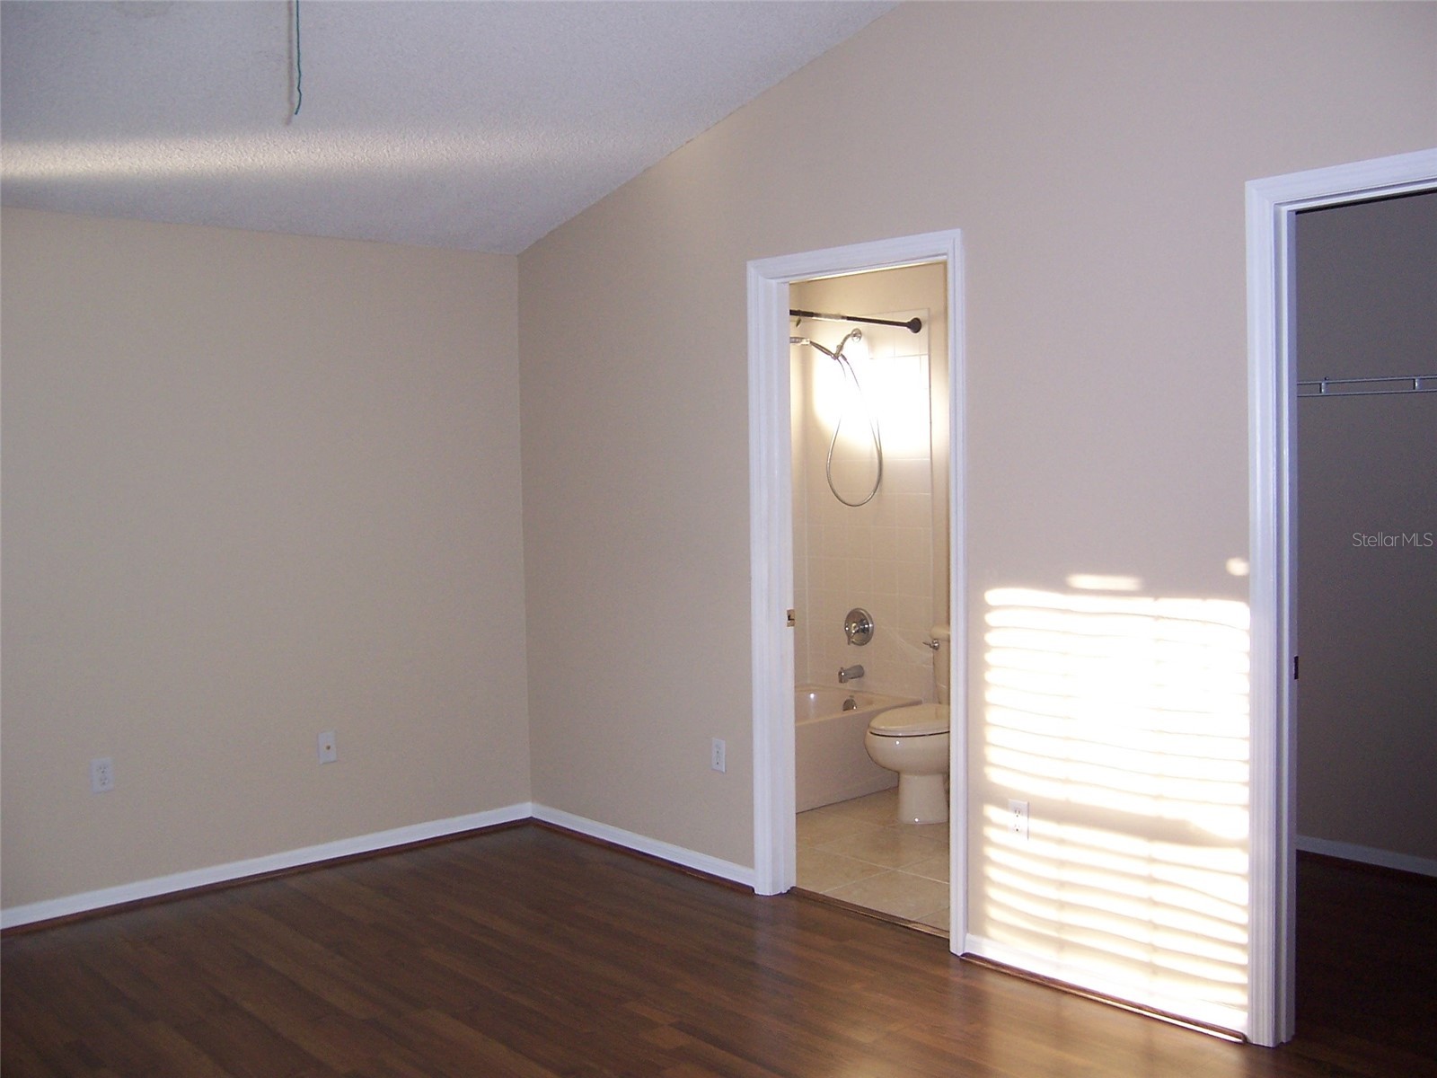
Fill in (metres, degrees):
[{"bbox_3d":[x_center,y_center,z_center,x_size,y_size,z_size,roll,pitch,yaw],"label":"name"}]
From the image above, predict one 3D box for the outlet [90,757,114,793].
[{"bbox_3d":[-2.040,0.781,4.537,0.070,0.115,0.008,-3,4,-41],"label":"outlet"}]

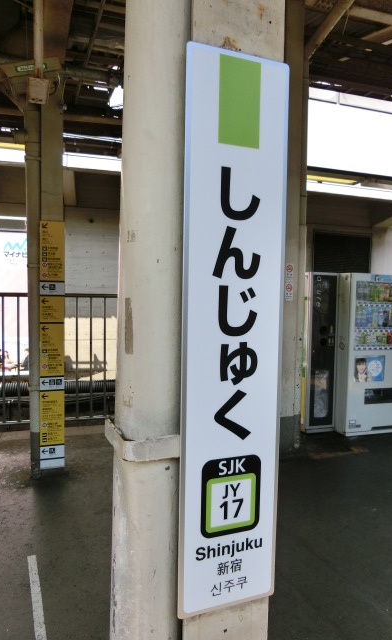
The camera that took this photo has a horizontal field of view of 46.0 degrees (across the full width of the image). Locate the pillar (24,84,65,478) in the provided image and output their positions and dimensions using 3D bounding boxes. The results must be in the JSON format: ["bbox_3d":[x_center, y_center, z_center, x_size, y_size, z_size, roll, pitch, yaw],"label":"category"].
[{"bbox_3d":[-1.296,-0.303,3.992,0.320,3.270,0.260,0,3,-19],"label":"pillar"}]

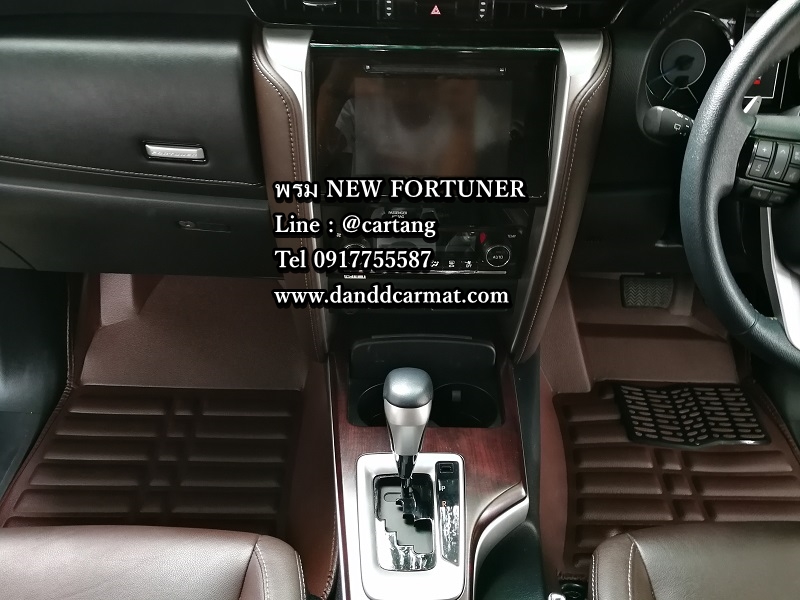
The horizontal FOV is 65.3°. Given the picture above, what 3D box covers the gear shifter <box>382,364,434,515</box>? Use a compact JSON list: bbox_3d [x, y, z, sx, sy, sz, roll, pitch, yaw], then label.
[{"bbox_3d":[0.009,0.142,0.635,0.049,0.152,0.055,1,28,0],"label":"gear shifter"}]

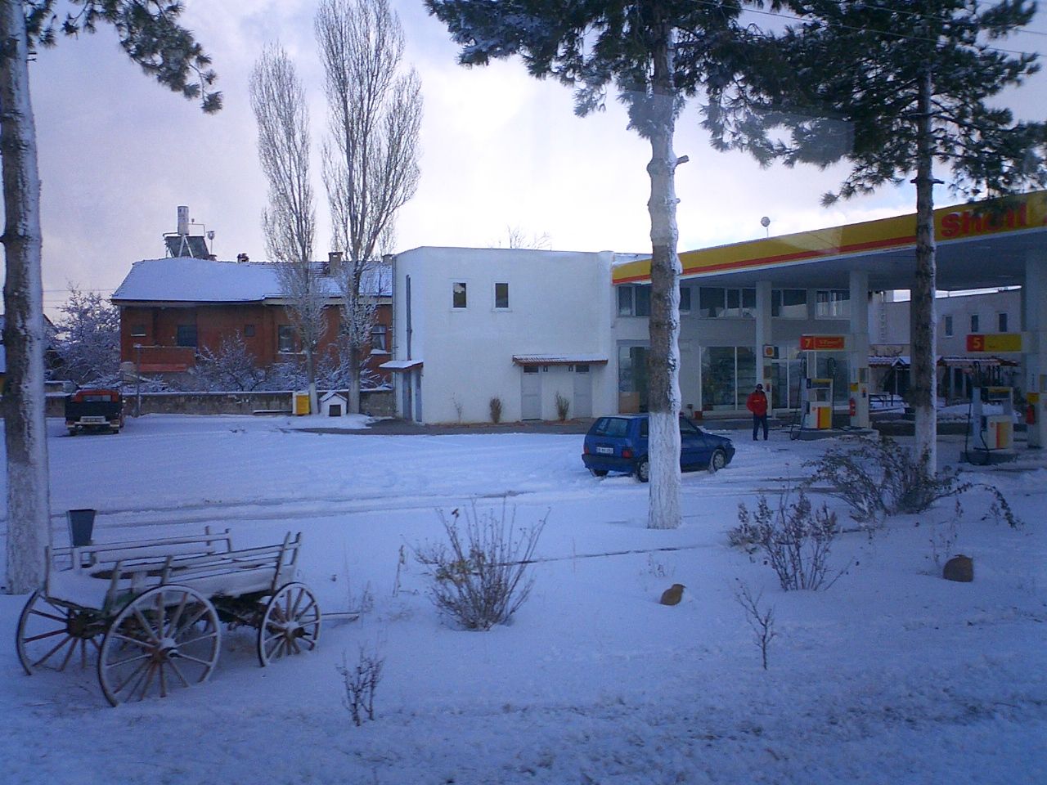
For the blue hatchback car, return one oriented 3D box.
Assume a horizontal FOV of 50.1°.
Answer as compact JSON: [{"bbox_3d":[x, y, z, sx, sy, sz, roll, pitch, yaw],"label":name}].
[{"bbox_3d":[3.113,1.148,25.110,3.690,1.410,1.570,-2,2,-42],"label":"blue hatchback car"}]

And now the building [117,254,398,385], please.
[{"bbox_3d":[-15.203,-3.180,64.582,15.800,8.200,10.500,-1,2,-19],"label":"building"}]

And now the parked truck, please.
[{"bbox_3d":[-16.600,0.674,43.413,1.850,1.720,4.800,-1,2,-17],"label":"parked truck"}]

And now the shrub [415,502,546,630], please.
[{"bbox_3d":[-0.433,1.704,11.076,1.250,1.220,1.150,0,2,0],"label":"shrub"}]

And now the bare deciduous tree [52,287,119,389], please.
[{"bbox_3d":[-22.252,-2.057,56.911,3.500,6.400,3.400,-1,2,-21],"label":"bare deciduous tree"}]

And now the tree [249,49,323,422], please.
[{"bbox_3d":[-11.281,-7.840,53.500,3.300,17.600,3.000,-1,2,-12],"label":"tree"}]

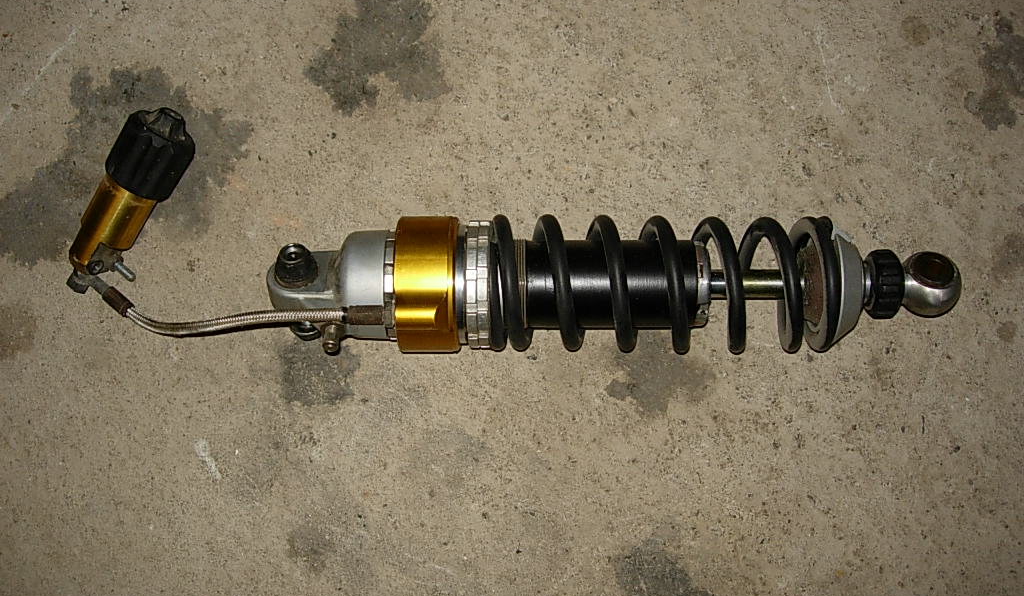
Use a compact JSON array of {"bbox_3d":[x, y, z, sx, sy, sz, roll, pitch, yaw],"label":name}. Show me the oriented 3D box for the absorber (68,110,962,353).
[{"bbox_3d":[-0.003,-0.037,0.628,0.506,0.078,0.138,0,87,0],"label":"absorber"}]

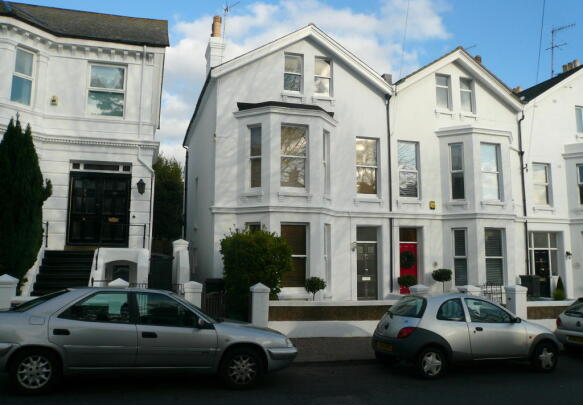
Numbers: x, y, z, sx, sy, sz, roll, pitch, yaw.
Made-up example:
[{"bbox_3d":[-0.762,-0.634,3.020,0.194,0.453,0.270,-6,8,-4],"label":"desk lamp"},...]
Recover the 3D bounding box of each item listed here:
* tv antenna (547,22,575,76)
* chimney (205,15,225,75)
[{"bbox_3d":[13.032,-7.393,22.812,1.250,2.510,0.500,-6,-9,43],"label":"tv antenna"},{"bbox_3d":[-3.032,-5.885,18.715,0.520,2.450,1.250,2,-7,-16],"label":"chimney"}]

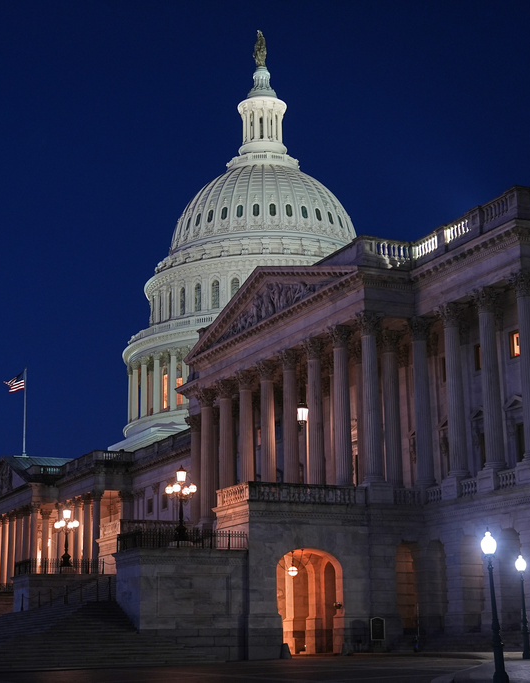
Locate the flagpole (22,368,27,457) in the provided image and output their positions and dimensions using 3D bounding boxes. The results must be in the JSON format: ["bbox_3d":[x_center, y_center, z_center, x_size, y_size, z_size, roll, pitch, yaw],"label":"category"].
[{"bbox_3d":[-29.925,8.740,163.153,0.300,11.147,0.300,6,-15,-26],"label":"flagpole"}]

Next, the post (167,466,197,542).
[{"bbox_3d":[-4.114,7.921,64.087,1.550,3.670,1.550,6,-15,-25],"label":"post"}]

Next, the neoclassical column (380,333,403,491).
[{"bbox_3d":[7.074,3.976,72.655,1.220,9.157,1.220,-1,-14,0],"label":"neoclassical column"}]

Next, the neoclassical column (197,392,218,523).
[{"bbox_3d":[-3.951,7.952,90.019,1.250,9.250,1.250,6,-15,-25],"label":"neoclassical column"}]

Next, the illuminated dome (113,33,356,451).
[{"bbox_3d":[-0.056,-14.806,184.300,41.331,63.523,41.331,6,-15,-26],"label":"illuminated dome"}]

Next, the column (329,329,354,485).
[{"bbox_3d":[4.229,3.689,71.289,1.220,9.157,1.220,-1,-14,0],"label":"column"}]

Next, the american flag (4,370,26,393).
[{"bbox_3d":[-32.140,5.171,167.885,2.900,2.800,0.900,-6,-14,18],"label":"american flag"}]

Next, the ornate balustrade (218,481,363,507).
[{"bbox_3d":[1.341,8.009,66.777,6.570,0.930,4.030,6,-15,-25],"label":"ornate balustrade"}]

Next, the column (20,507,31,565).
[{"bbox_3d":[-27.640,23.656,151.607,1.040,9.182,1.040,6,-15,-26],"label":"column"}]

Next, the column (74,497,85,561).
[{"bbox_3d":[-20.924,21.993,146.545,1.250,9.250,1.250,6,-15,-25],"label":"column"}]

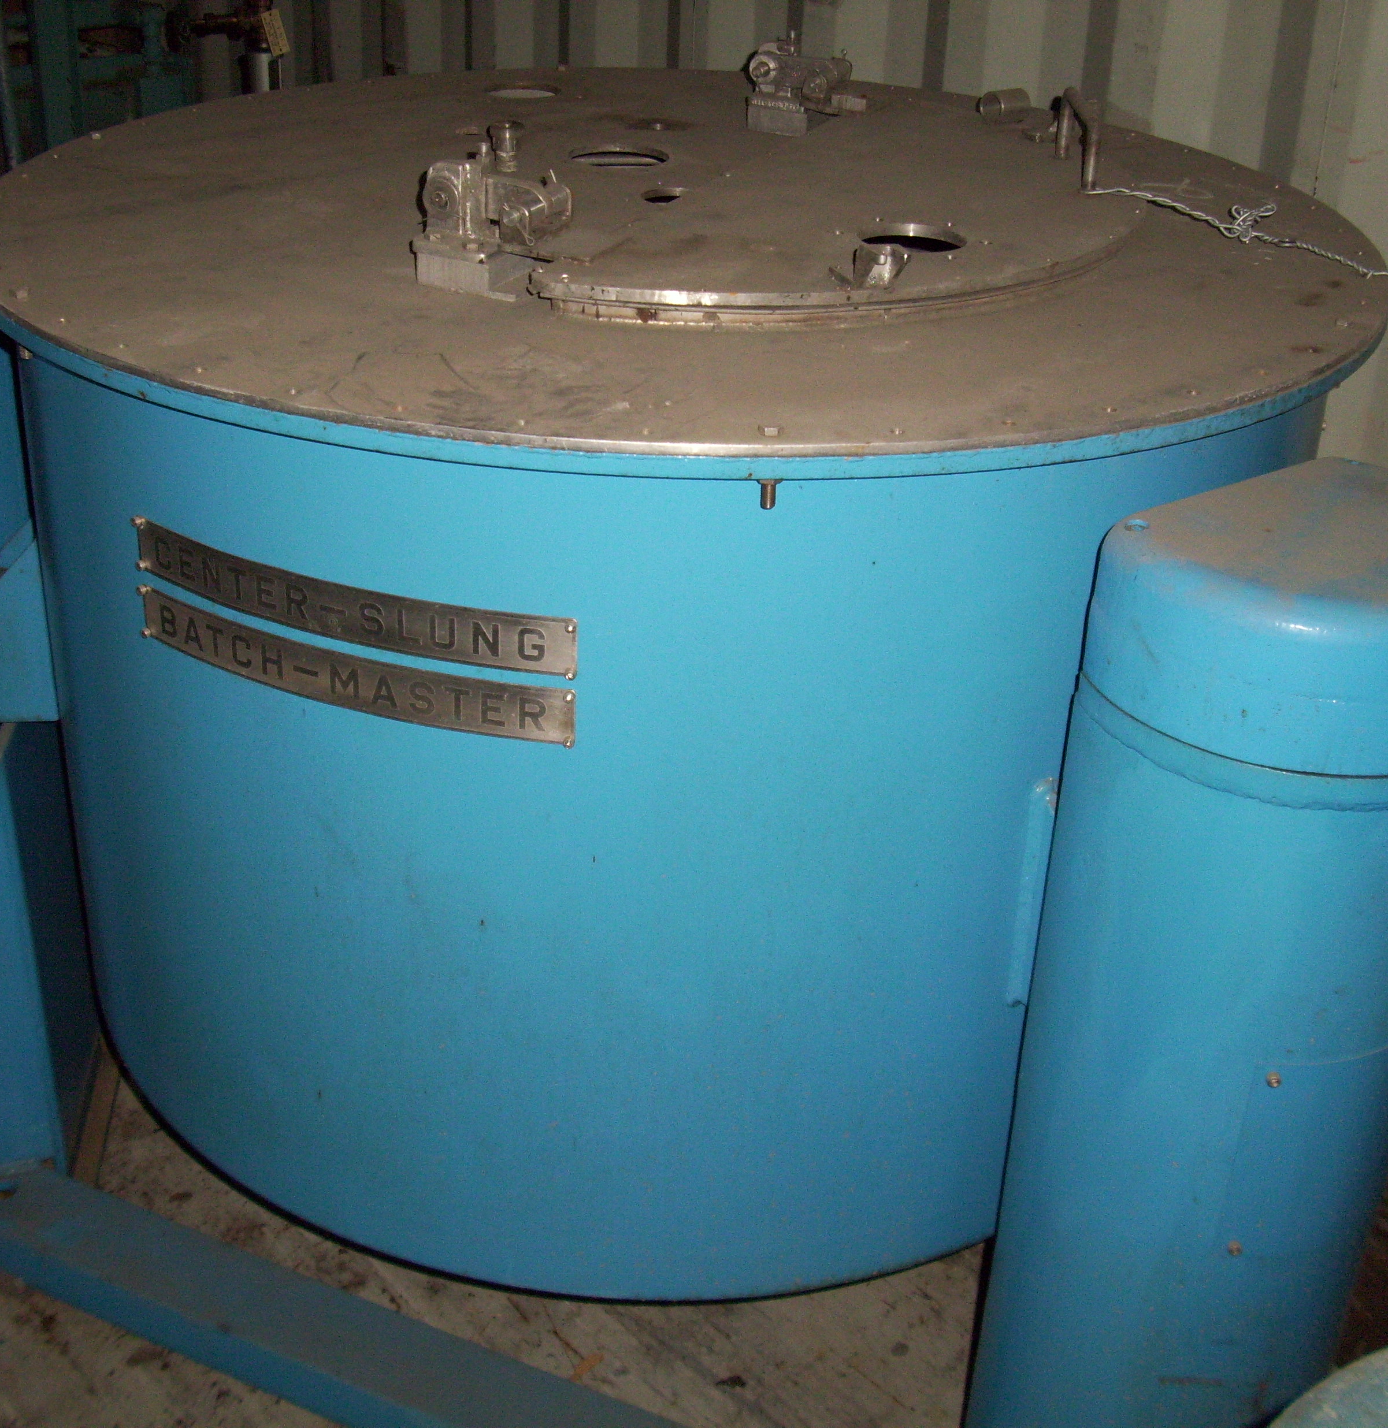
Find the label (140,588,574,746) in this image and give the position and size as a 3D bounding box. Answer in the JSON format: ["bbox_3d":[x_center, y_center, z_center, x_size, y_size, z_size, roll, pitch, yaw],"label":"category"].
[{"bbox_3d":[-0.261,-0.031,1.361,0.376,0.044,0.031,14,31,19],"label":"label"}]

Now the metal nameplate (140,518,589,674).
[{"bbox_3d":[-0.259,-0.080,1.333,0.376,0.044,0.031,14,31,19],"label":"metal nameplate"}]

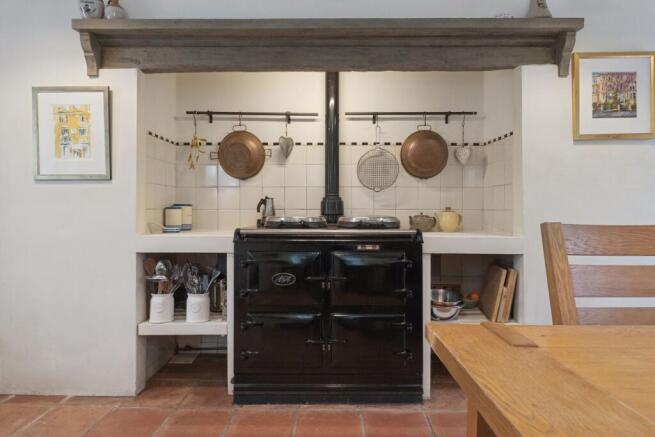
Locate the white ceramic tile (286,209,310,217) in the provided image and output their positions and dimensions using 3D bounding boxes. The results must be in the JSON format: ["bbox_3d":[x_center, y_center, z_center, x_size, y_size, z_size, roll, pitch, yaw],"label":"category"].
[{"bbox_3d":[-0.214,0.017,2.610,0.150,0.150,0.010,0,1,0],"label":"white ceramic tile"}]

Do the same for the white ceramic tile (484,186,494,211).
[{"bbox_3d":[1.073,-0.131,2.534,0.010,0.150,0.150,0,1,0],"label":"white ceramic tile"}]

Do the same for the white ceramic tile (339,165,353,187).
[{"bbox_3d":[0.091,-0.297,2.676,0.153,0.153,0.010,0,1,0],"label":"white ceramic tile"}]

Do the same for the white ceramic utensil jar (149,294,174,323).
[{"bbox_3d":[-0.946,0.507,2.190,0.140,0.155,0.140,0,1,0],"label":"white ceramic utensil jar"}]

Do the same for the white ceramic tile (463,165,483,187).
[{"bbox_3d":[1.004,-0.290,2.630,0.139,0.153,0.010,0,1,0],"label":"white ceramic tile"}]

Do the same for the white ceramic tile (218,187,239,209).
[{"bbox_3d":[-0.668,-0.135,2.605,0.151,0.153,0.010,0,1,0],"label":"white ceramic tile"}]

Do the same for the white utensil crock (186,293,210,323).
[{"bbox_3d":[-0.739,0.510,2.190,0.136,0.152,0.136,0,1,-6],"label":"white utensil crock"}]

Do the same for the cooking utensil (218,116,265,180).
[{"bbox_3d":[-0.576,-0.469,2.570,0.318,0.425,0.105,0,1,0],"label":"cooking utensil"}]

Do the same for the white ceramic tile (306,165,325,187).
[{"bbox_3d":[-0.063,-0.288,2.605,0.151,0.153,0.010,0,1,0],"label":"white ceramic tile"}]

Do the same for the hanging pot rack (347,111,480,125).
[{"bbox_3d":[0.577,-0.690,2.625,0.890,0.085,0.075,0,1,0],"label":"hanging pot rack"}]

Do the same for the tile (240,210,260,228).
[{"bbox_3d":[-0.516,0.014,2.605,0.152,0.143,0.010,0,1,0],"label":"tile"}]

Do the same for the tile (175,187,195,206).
[{"bbox_3d":[-0.973,-0.137,2.630,0.136,0.157,0.010,0,1,0],"label":"tile"}]

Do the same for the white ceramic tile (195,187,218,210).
[{"bbox_3d":[-0.824,-0.135,2.610,0.150,0.150,0.010,0,1,0],"label":"white ceramic tile"}]

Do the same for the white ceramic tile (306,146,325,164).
[{"bbox_3d":[-0.064,-0.430,2.610,0.150,0.130,0.010,0,1,0],"label":"white ceramic tile"}]

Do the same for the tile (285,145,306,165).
[{"bbox_3d":[-0.222,-0.442,2.674,0.153,0.137,0.010,0,1,0],"label":"tile"}]

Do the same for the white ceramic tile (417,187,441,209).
[{"bbox_3d":[0.713,-0.140,2.678,0.153,0.153,0.010,0,1,0],"label":"white ceramic tile"}]

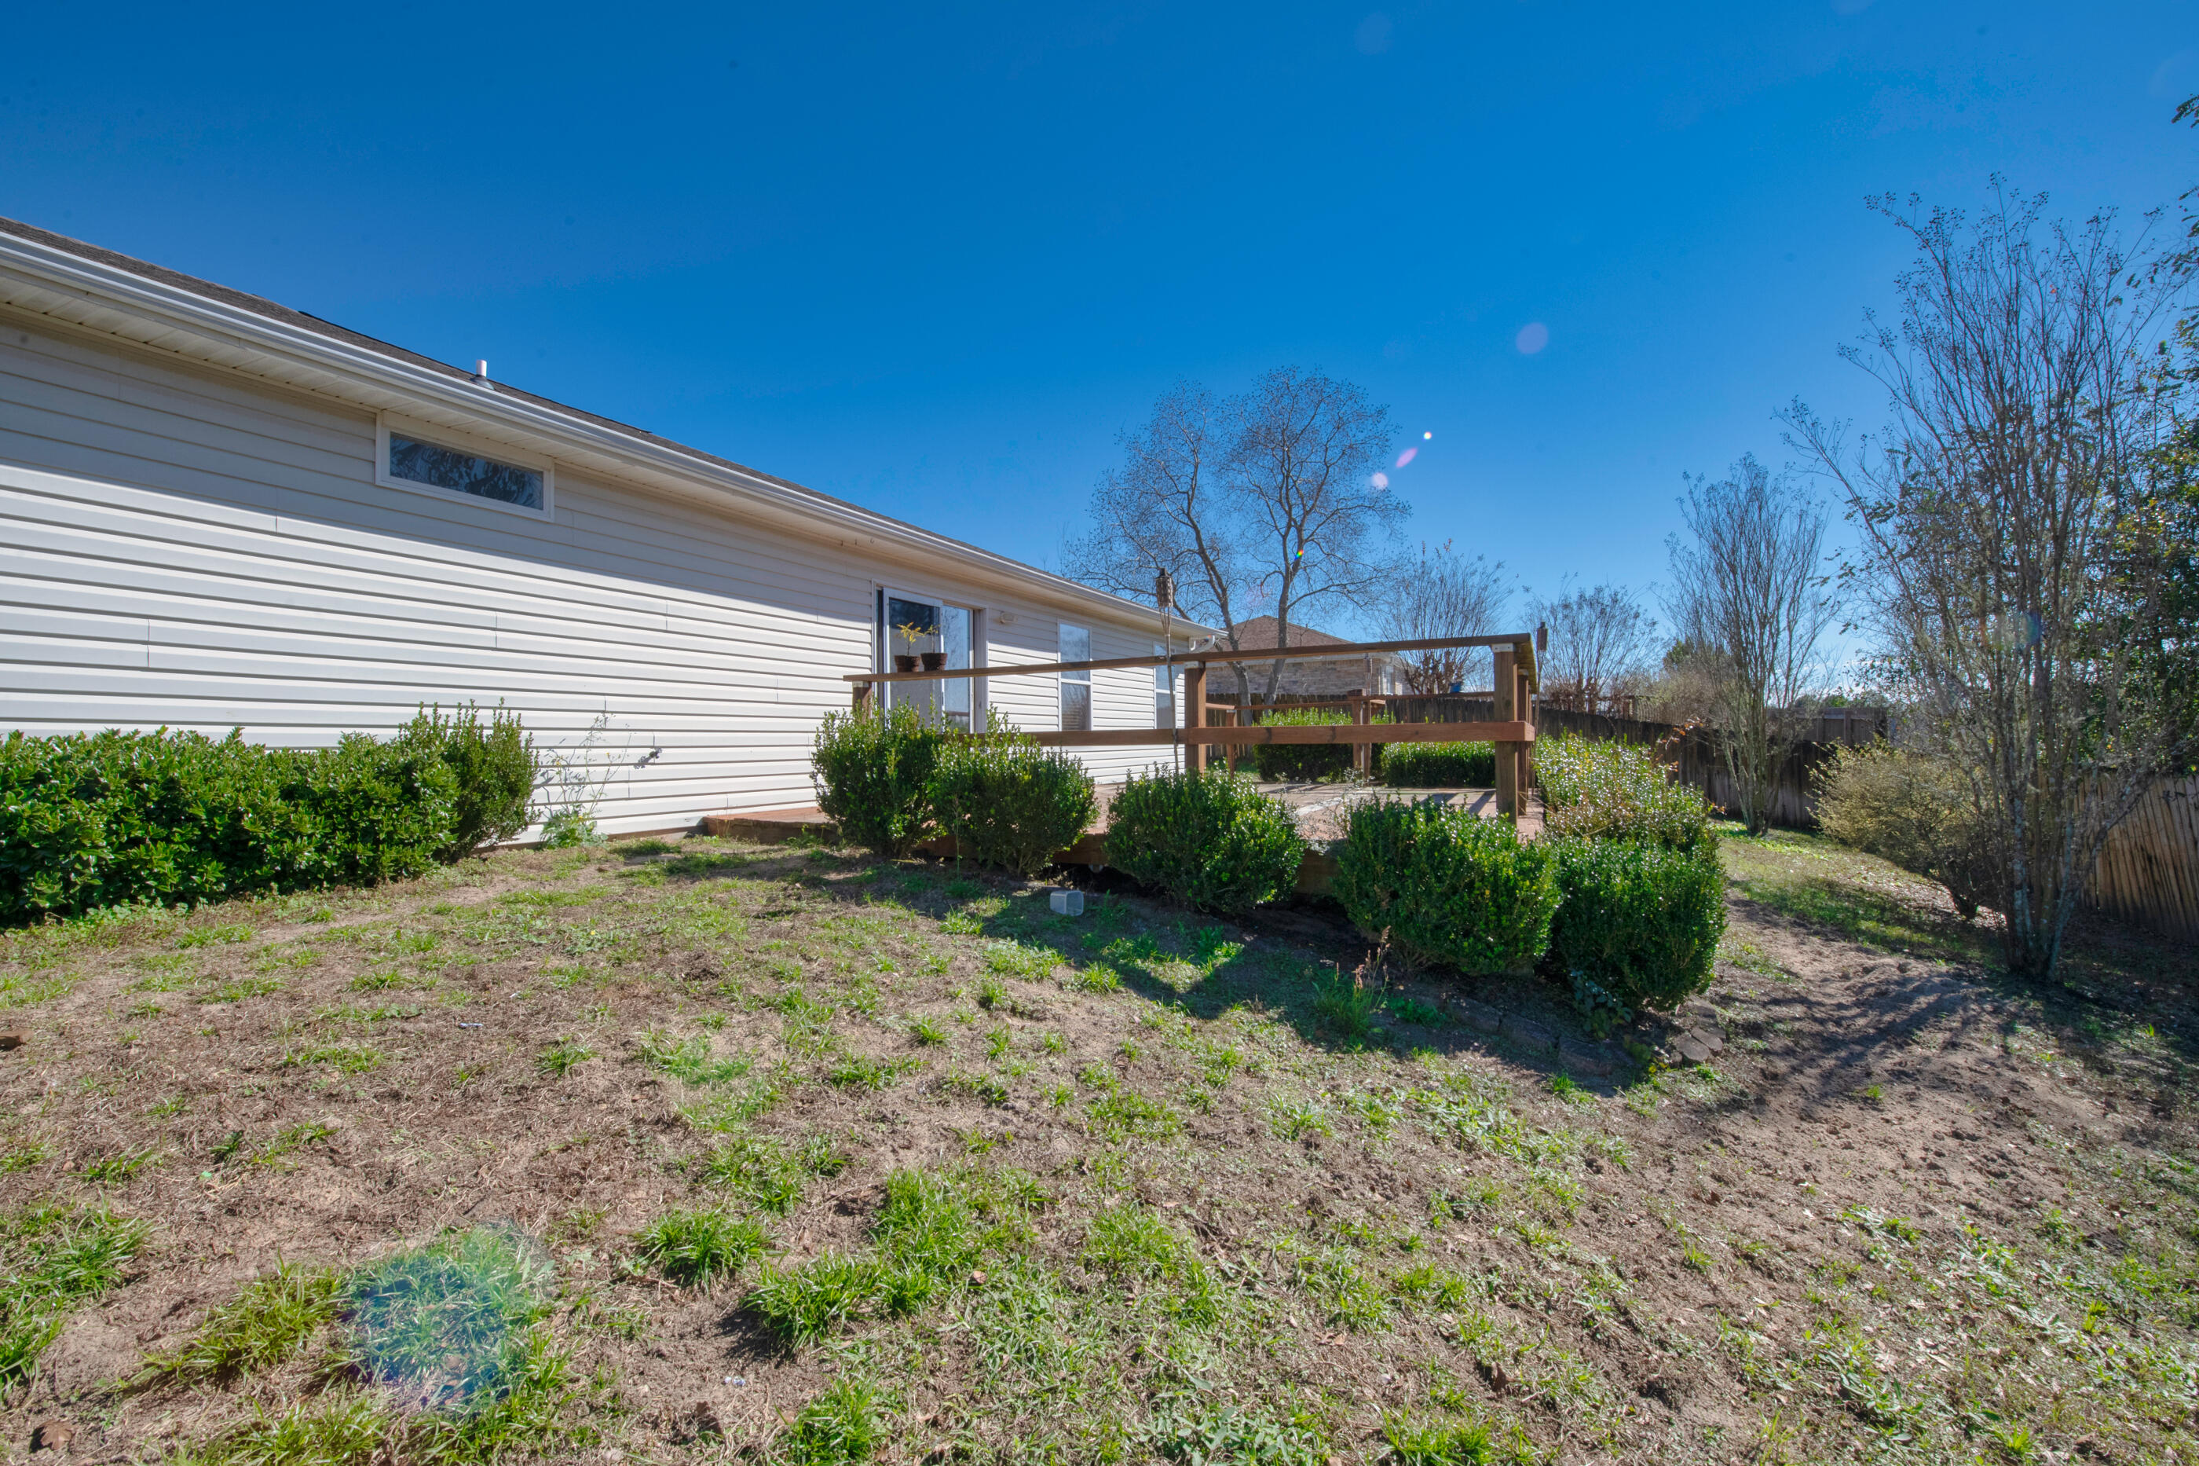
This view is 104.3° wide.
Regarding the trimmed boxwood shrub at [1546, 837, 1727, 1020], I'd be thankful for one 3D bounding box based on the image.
[{"bbox_3d":[2.050,0.750,3.350,0.660,0.700,0.660,-1,-1,28],"label":"trimmed boxwood shrub"}]

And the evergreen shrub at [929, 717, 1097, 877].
[{"bbox_3d":[-0.440,0.325,4.380,0.830,0.810,0.820,-1,-1,0],"label":"evergreen shrub"}]

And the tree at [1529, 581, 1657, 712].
[{"bbox_3d":[15.400,-2.100,26.500,3.700,5.200,3.700,-1,-1,28],"label":"tree"}]

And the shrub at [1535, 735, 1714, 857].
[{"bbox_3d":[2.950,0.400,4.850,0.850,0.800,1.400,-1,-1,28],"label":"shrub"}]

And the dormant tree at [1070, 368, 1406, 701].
[{"bbox_3d":[2.900,-3.200,18.000,6.800,7.900,6.500,-1,-1,28],"label":"dormant tree"}]

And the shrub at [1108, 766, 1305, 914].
[{"bbox_3d":[0.475,0.485,3.920,0.870,0.660,0.840,-1,-1,0],"label":"shrub"}]

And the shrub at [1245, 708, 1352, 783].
[{"bbox_3d":[2.620,0.170,11.300,1.400,1.050,1.200,-1,-1,28],"label":"shrub"}]

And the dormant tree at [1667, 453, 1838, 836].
[{"bbox_3d":[10.100,-1.360,13.300,2.200,5.900,2.200,-1,-1,28],"label":"dormant tree"}]

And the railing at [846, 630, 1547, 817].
[{"bbox_3d":[1.330,0.090,7.390,4.370,1.000,5.200,-1,-1,28],"label":"railing"}]

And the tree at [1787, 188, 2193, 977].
[{"bbox_3d":[5.800,-0.950,5.750,2.050,5.100,2.050,-1,-1,28],"label":"tree"}]

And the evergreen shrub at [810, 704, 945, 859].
[{"bbox_3d":[-1.220,0.260,4.800,0.760,0.850,0.760,-1,-1,0],"label":"evergreen shrub"}]

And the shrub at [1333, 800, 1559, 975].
[{"bbox_3d":[1.360,0.610,3.420,0.840,0.680,0.820,-1,-1,28],"label":"shrub"}]

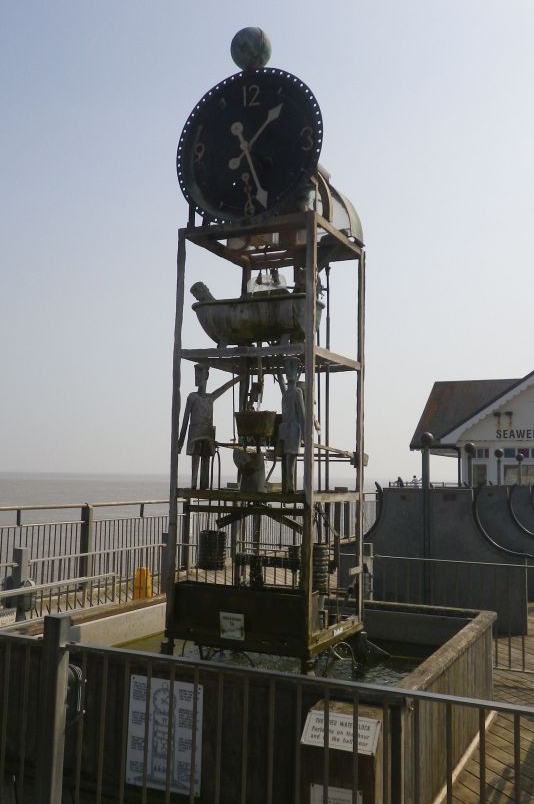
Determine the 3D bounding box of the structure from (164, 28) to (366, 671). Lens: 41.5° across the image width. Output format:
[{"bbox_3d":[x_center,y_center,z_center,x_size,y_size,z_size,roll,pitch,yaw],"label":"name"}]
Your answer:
[{"bbox_3d":[0.037,-0.398,4.659,1.000,3.954,0.946,-2,-7,26],"label":"structure"}]

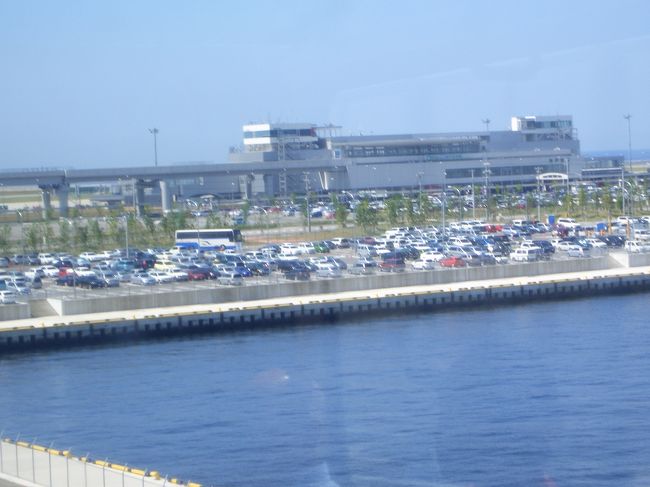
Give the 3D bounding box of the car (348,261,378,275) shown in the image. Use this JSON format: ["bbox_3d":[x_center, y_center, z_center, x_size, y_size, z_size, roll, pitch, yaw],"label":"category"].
[{"bbox_3d":[5.029,3.270,250.581,1.720,1.470,4.200,-4,3,-33],"label":"car"}]

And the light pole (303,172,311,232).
[{"bbox_3d":[-3.760,-8.440,394.390,1.100,12.300,0.700,-2,3,0],"label":"light pole"}]

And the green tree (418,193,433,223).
[{"bbox_3d":[22.660,-8.190,431.880,3.100,6.700,3.100,-2,3,0],"label":"green tree"}]

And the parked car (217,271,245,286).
[{"bbox_3d":[-11.784,4.464,237.853,1.620,1.520,3.650,-4,3,-33],"label":"parked car"}]

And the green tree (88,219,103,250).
[{"bbox_3d":[-41.652,-1.582,347.192,2.360,5.710,2.360,-2,3,0],"label":"green tree"}]

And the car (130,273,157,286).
[{"bbox_3d":[-23.156,4.648,244.568,1.680,1.430,4.250,-4,3,-33],"label":"car"}]

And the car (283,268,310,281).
[{"bbox_3d":[-3.570,3.850,245.310,1.690,1.500,4.300,-3,3,-28],"label":"car"}]

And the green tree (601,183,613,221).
[{"bbox_3d":[57.073,-8.044,387.606,2.430,7.390,2.430,-2,3,0],"label":"green tree"}]

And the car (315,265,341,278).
[{"bbox_3d":[0.480,3.643,246.078,1.670,1.480,3.950,-4,3,-33],"label":"car"}]

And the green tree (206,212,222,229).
[{"bbox_3d":[-24.696,-4.977,428.442,3.130,3.920,3.130,-2,3,0],"label":"green tree"}]

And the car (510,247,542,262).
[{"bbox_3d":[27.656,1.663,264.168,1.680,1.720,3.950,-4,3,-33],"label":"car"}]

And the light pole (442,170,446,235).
[{"bbox_3d":[22.240,-7.420,355.920,0.800,12.200,0.600,-2,3,0],"label":"light pole"}]

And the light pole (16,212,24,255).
[{"bbox_3d":[-54.164,-1.906,340.549,1.100,7.920,0.500,-2,3,0],"label":"light pole"}]

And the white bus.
[{"bbox_3d":[-19.950,-0.480,328.410,11.700,3.500,2.500,-1,3,20],"label":"white bus"}]

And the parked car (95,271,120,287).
[{"bbox_3d":[-27.760,4.650,244.250,1.690,1.500,4.400,-3,3,-28],"label":"parked car"}]

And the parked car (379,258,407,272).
[{"bbox_3d":[9.050,2.840,255.960,1.720,1.750,4.400,-3,3,-28],"label":"parked car"}]

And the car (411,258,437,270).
[{"bbox_3d":[13.290,2.730,258.550,1.690,1.480,4.200,-3,3,-28],"label":"car"}]

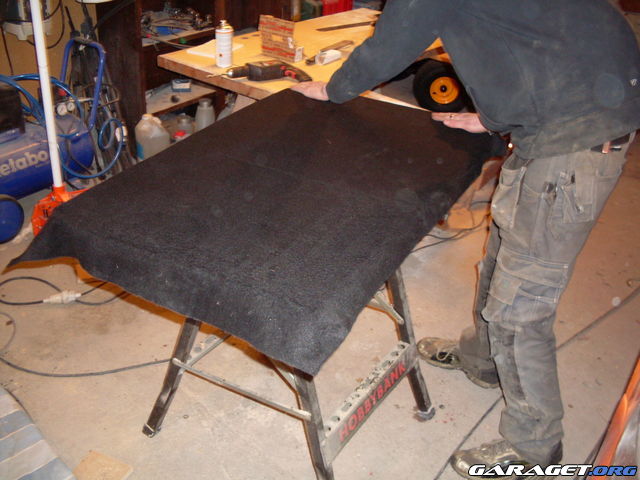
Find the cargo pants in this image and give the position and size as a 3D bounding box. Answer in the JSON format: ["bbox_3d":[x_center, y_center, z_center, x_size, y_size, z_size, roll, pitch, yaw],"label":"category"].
[{"bbox_3d":[0.595,0.108,1.976,0.380,0.940,0.430,12,30,16],"label":"cargo pants"}]

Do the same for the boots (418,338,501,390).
[{"bbox_3d":[0.479,0.377,2.362,0.305,0.120,0.110,20,33,28],"label":"boots"}]

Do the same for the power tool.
[{"bbox_3d":[-0.176,-0.587,2.486,0.290,0.072,0.175,-10,31,-22],"label":"power tool"}]

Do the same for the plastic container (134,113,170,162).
[{"bbox_3d":[-0.886,-0.491,3.683,0.180,0.280,0.160,-5,29,-14],"label":"plastic container"}]

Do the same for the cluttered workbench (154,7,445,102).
[{"bbox_3d":[0.075,-0.542,3.323,0.700,0.787,1.500,21,34,31],"label":"cluttered workbench"}]

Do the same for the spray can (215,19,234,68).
[{"bbox_3d":[-0.361,-0.737,2.638,0.066,0.175,0.066,-1,29,-6],"label":"spray can"}]

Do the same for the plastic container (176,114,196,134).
[{"bbox_3d":[-0.759,-0.644,3.950,0.092,0.140,0.092,-7,30,-16],"label":"plastic container"}]

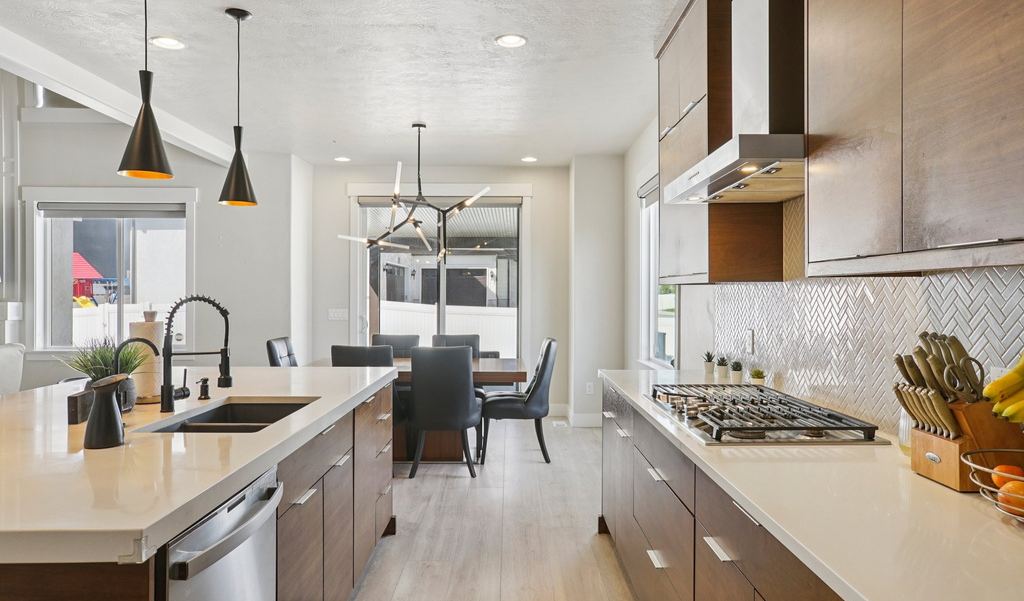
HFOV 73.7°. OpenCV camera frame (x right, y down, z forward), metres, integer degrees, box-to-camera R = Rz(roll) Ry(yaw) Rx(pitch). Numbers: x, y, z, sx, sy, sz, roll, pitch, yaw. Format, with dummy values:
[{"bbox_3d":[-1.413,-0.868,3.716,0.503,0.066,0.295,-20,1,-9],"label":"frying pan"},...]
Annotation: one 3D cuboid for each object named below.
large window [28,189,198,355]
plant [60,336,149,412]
[{"bbox_3d":[-3.970,-0.297,6.786,1.640,1.600,0.120,0,1,0],"label":"large window"},{"bbox_3d":[-1.460,0.255,2.446,0.310,0.265,0.290,0,1,0],"label":"plant"}]

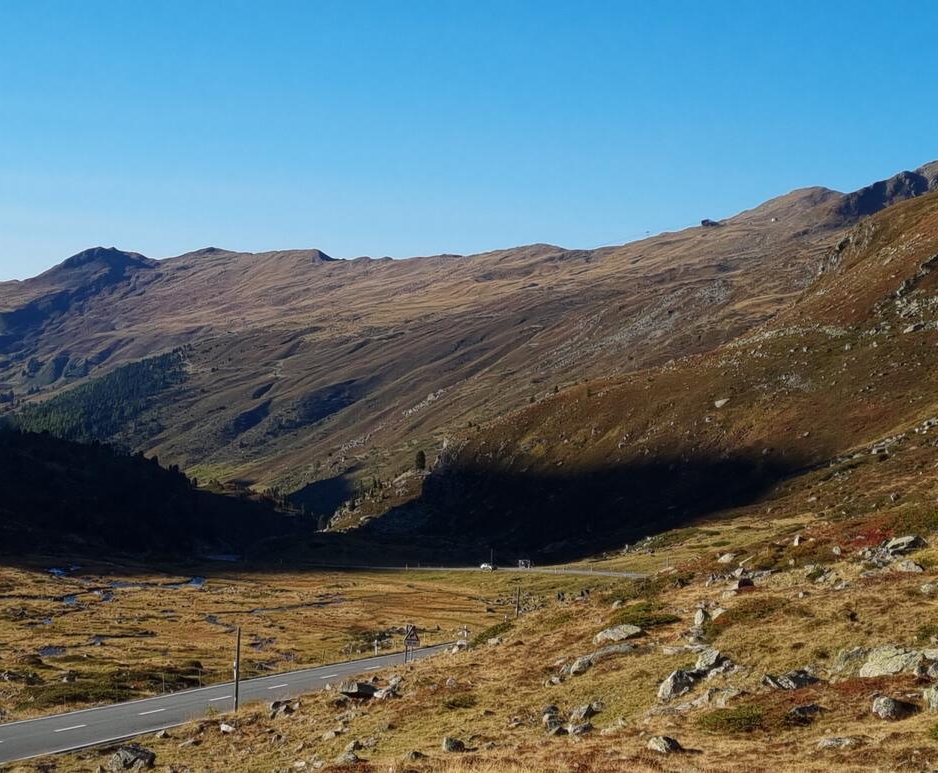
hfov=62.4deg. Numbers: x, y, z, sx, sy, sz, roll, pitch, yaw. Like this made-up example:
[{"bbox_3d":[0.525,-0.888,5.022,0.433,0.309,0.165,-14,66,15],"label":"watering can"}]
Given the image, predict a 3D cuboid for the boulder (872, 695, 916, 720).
[{"bbox_3d":[15.270,11.615,28.000,1.340,0.770,1.140,-5,-11,27],"label":"boulder"}]

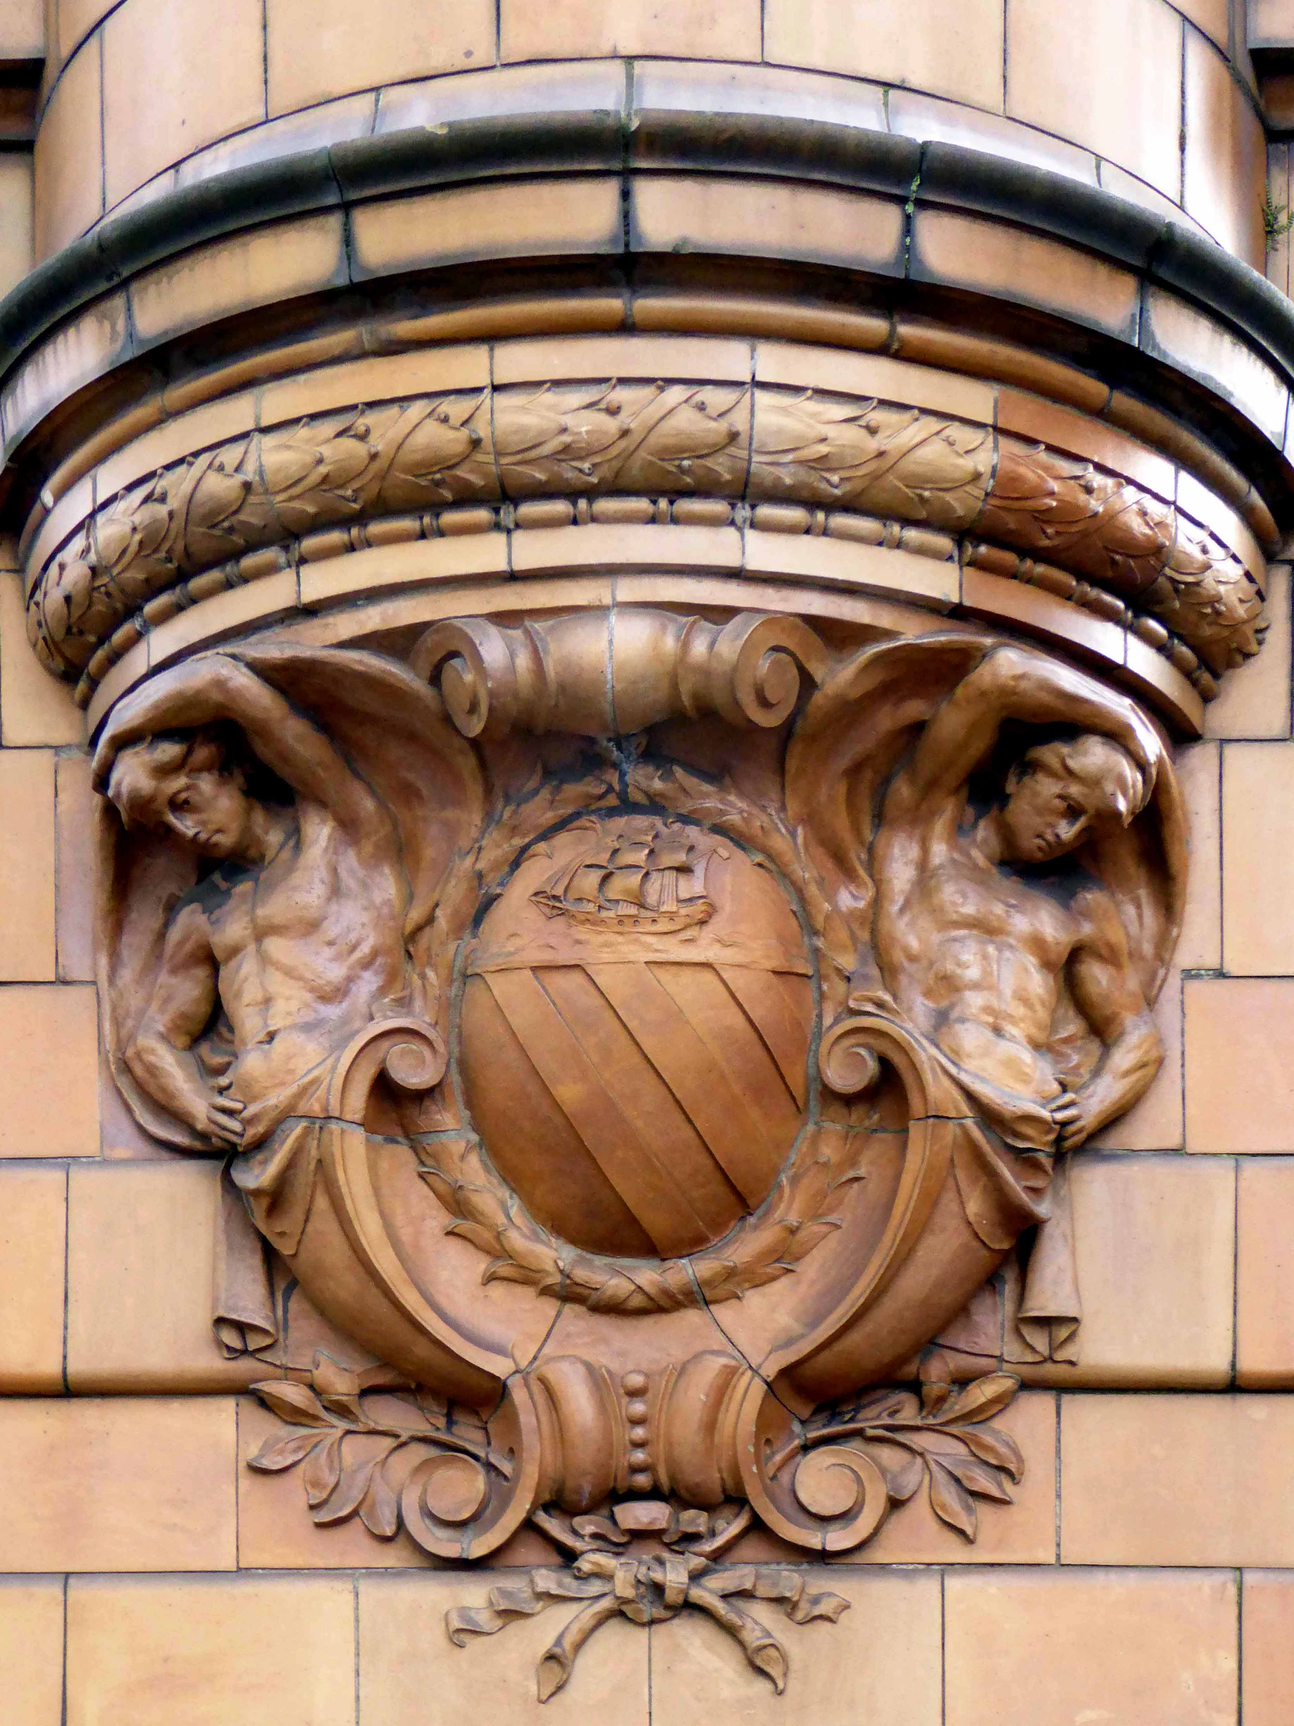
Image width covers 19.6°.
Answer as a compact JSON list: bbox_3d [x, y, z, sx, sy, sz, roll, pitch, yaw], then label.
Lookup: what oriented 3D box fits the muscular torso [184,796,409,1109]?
[{"bbox_3d":[-0.590,0.152,6.350,0.320,0.500,0.220,-4,-2,28],"label":"muscular torso"}]

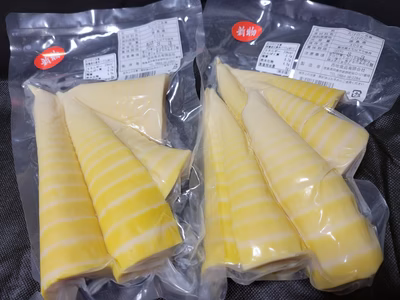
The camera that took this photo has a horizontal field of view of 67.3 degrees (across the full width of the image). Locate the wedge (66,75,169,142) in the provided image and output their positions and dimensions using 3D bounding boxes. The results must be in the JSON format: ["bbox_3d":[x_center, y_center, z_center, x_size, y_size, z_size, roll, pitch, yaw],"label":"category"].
[{"bbox_3d":[-0.081,-0.041,0.283,0.099,0.030,0.069,2,69,1],"label":"wedge"}]

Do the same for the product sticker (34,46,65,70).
[{"bbox_3d":[-0.153,-0.093,0.308,0.031,0.003,0.022,-21,70,-8],"label":"product sticker"}]

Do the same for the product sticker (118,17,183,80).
[{"bbox_3d":[-0.052,-0.106,0.312,0.069,0.004,0.065,-11,69,-4],"label":"product sticker"}]

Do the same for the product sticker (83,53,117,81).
[{"bbox_3d":[-0.101,-0.082,0.303,0.034,0.002,0.029,-10,69,-4],"label":"product sticker"}]

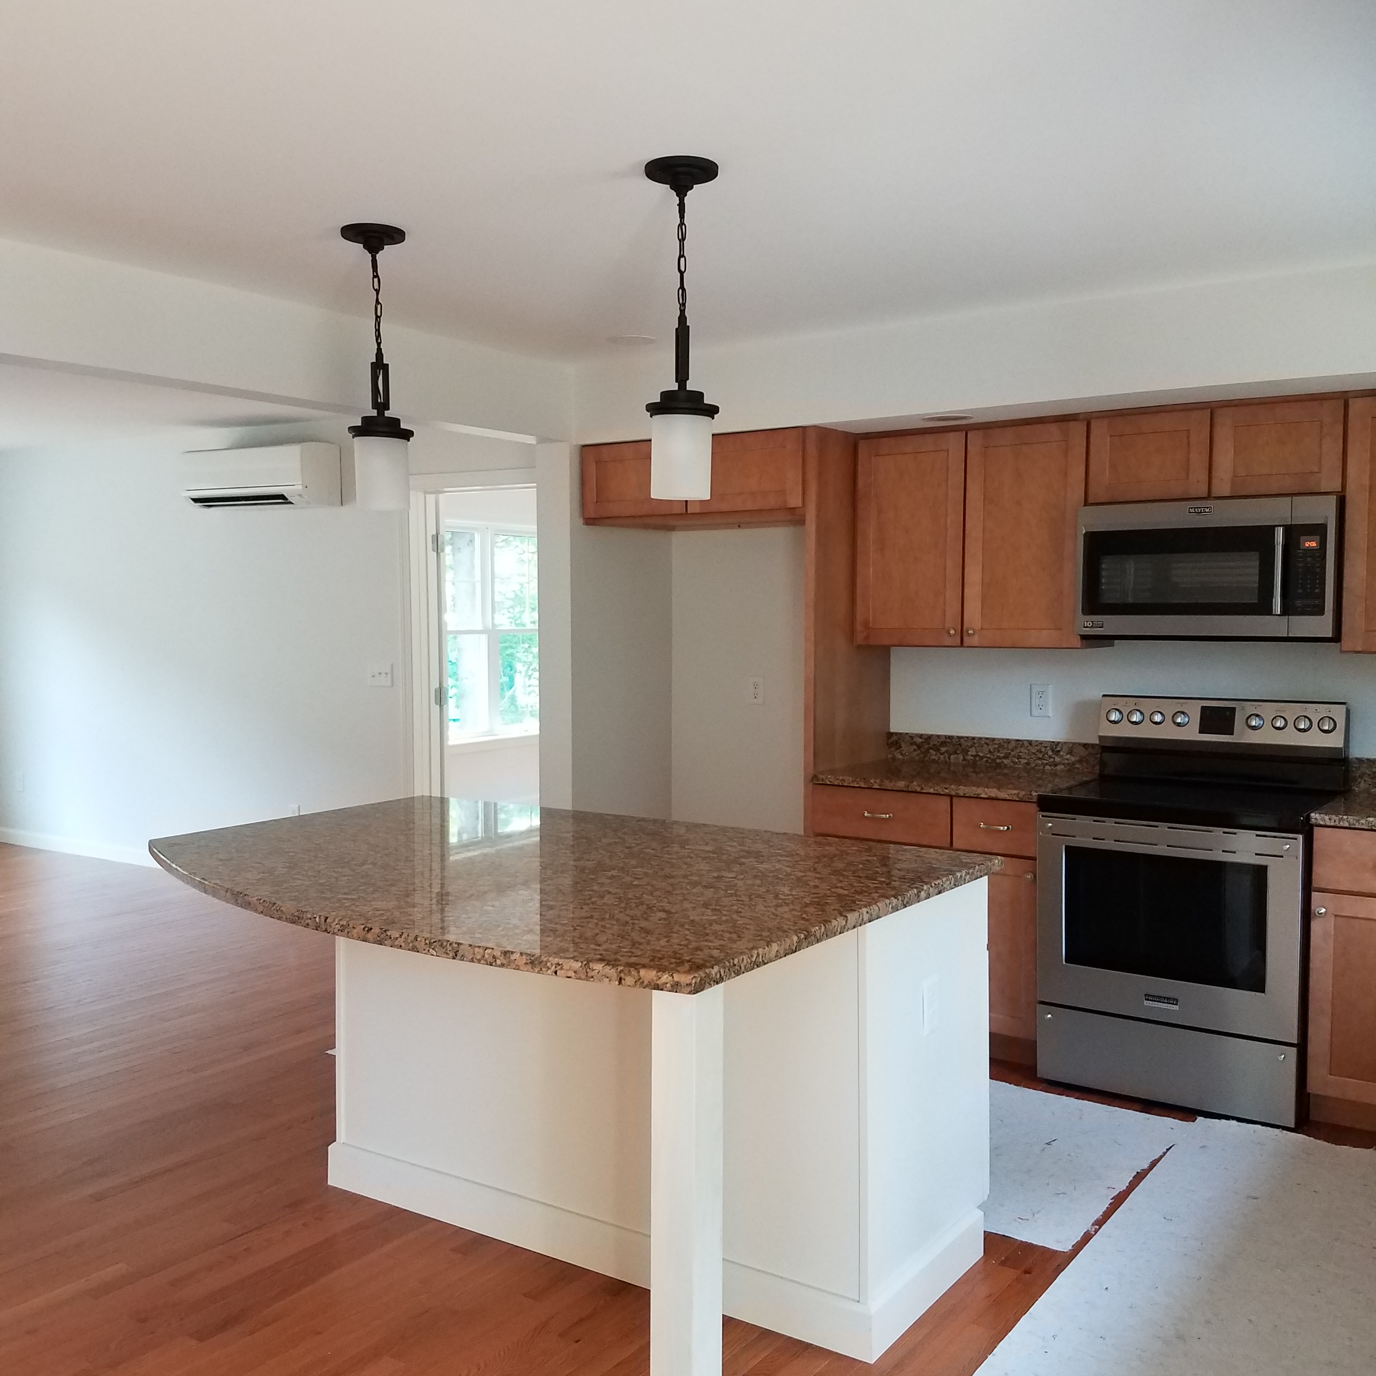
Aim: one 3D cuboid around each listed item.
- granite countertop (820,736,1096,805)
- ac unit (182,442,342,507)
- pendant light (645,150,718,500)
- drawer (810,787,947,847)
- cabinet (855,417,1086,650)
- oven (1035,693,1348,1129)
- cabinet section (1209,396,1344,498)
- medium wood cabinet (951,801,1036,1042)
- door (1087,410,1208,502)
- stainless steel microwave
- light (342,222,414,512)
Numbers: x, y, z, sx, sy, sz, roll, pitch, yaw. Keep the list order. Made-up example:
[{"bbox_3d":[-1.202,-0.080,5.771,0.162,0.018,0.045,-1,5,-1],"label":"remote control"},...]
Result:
[{"bbox_3d":[0.953,0.268,4.825,0.826,0.139,0.634,2,3,34],"label":"granite countertop"},{"bbox_3d":[-2.215,-1.083,7.154,0.930,0.305,0.248,2,3,34],"label":"ac unit"},{"bbox_3d":[-0.013,-0.768,2.966,0.156,0.720,0.156,0,3,0],"label":"pendant light"},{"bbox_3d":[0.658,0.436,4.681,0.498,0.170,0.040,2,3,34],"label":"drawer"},{"bbox_3d":[1.048,-0.526,4.906,0.843,0.770,0.328,2,3,34],"label":"cabinet"},{"bbox_3d":[1.593,0.652,4.352,0.756,1.209,0.676,2,3,34],"label":"oven"},{"bbox_3d":[1.796,-0.725,4.208,0.372,0.267,0.022,2,3,34],"label":"cabinet section"},{"bbox_3d":[1.171,0.731,4.689,0.315,0.770,0.625,2,3,34],"label":"medium wood cabinet"},{"bbox_3d":[1.476,-0.736,4.422,0.390,0.267,0.021,2,3,34],"label":"door"},{"bbox_3d":[1.698,-0.369,4.430,0.761,0.424,0.414,2,3,34],"label":"stainless steel microwave"},{"bbox_3d":[-0.811,-0.817,3.571,0.166,0.715,0.166,0,3,0],"label":"light"}]

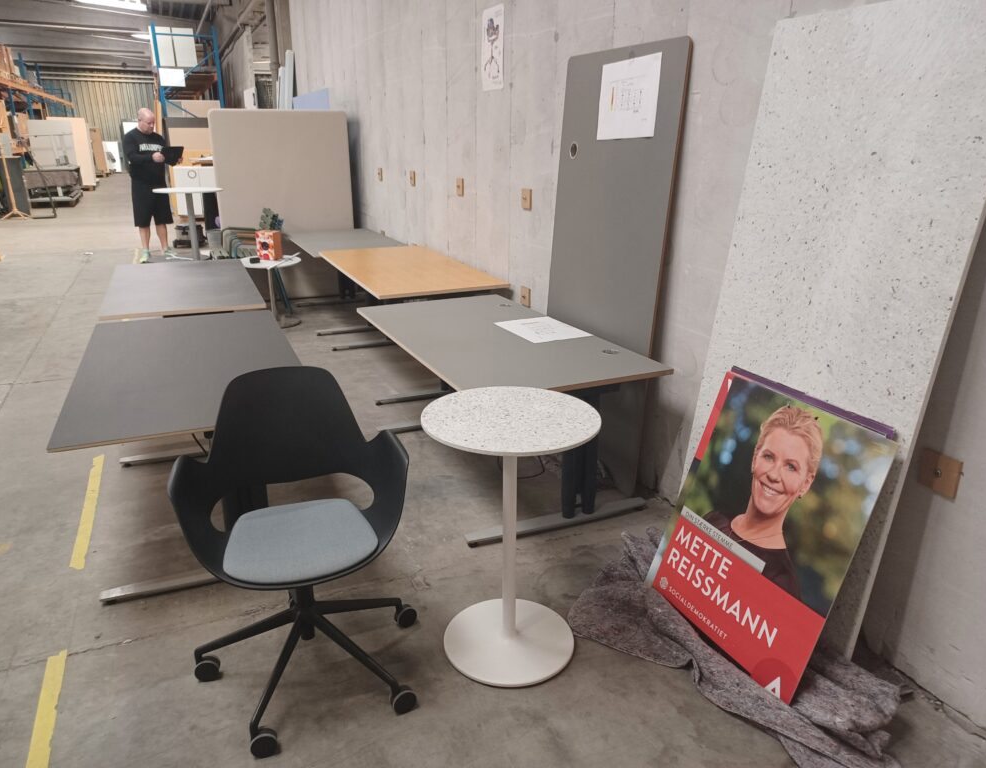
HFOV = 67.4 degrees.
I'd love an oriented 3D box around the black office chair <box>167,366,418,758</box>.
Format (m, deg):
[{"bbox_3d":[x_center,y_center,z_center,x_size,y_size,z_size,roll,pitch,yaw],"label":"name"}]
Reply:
[{"bbox_3d":[-0.532,0.444,2.062,0.670,0.855,0.660,-6,20,-17],"label":"black office chair"}]

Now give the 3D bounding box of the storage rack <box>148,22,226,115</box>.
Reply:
[{"bbox_3d":[-5.857,-5.061,14.459,1.070,3.250,2.800,-8,21,-22],"label":"storage rack"}]

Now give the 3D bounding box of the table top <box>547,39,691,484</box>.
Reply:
[{"bbox_3d":[0.487,-0.502,3.308,0.026,1.838,0.858,-5,19,-25],"label":"table top"}]

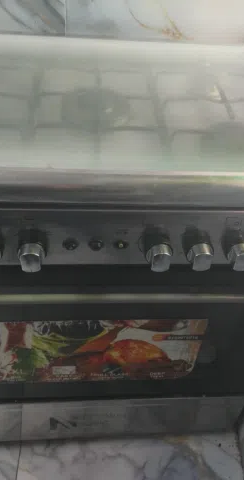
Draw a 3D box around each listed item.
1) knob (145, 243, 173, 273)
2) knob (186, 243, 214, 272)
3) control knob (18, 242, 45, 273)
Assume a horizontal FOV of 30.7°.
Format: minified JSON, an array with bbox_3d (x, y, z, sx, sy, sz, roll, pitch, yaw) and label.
[{"bbox_3d":[0.064,0.028,0.748,0.045,0.044,0.040,1,33,-6],"label":"knob"},{"bbox_3d":[0.134,0.028,0.755,0.045,0.044,0.040,1,33,-6],"label":"knob"},{"bbox_3d":[-0.147,0.027,0.726,0.045,0.044,0.040,1,33,-6],"label":"control knob"}]

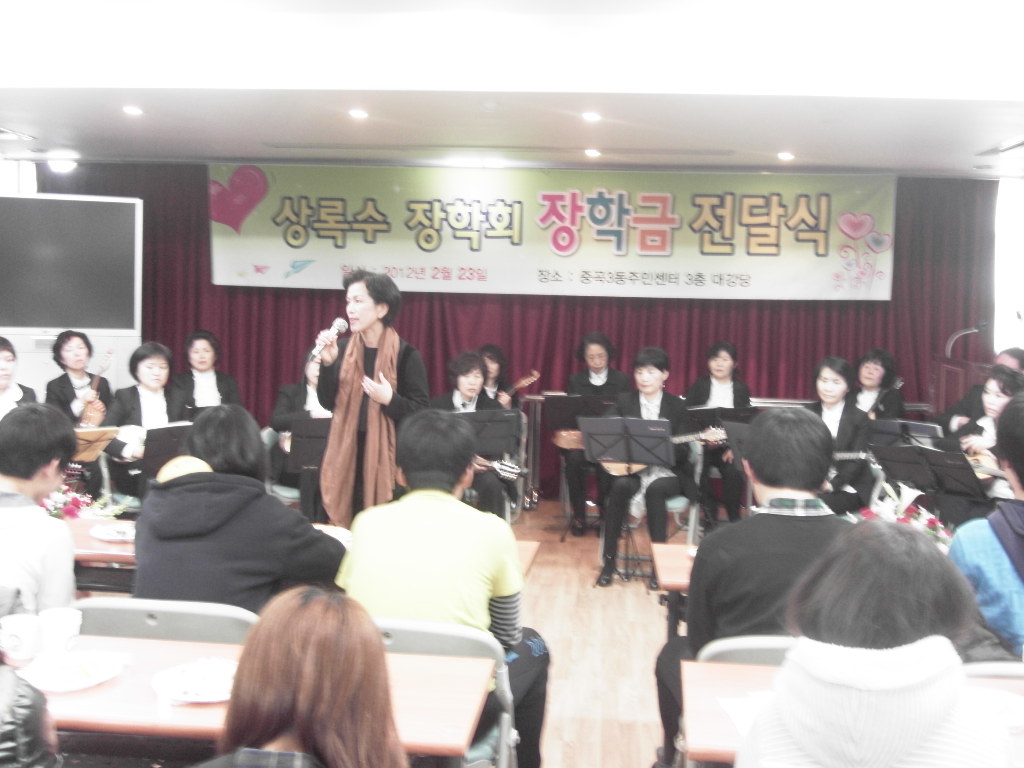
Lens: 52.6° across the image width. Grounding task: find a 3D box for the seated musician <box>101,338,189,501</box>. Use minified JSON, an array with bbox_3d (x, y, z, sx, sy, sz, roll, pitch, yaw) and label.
[{"bbox_3d":[-1.775,0.412,5.137,0.520,1.230,0.740,-1,6,-25],"label":"seated musician"}]

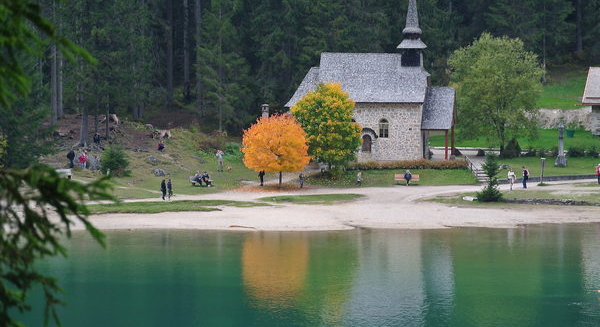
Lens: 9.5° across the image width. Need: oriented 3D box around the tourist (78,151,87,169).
[{"bbox_3d":[-18.854,-0.278,313.000,0.420,1.600,0.520,-1,2,-45],"label":"tourist"}]

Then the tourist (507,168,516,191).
[{"bbox_3d":[16.497,1.248,281.000,0.620,1.770,0.480,1,4,8],"label":"tourist"}]

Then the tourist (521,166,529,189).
[{"bbox_3d":[17.909,1.139,287.000,0.500,1.720,0.520,0,1,-6],"label":"tourist"}]

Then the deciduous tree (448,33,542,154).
[{"bbox_3d":[16.443,-5.846,303.000,7.700,9.880,7.700,0,4,0],"label":"deciduous tree"}]

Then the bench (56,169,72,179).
[{"bbox_3d":[-19.861,0.919,301.000,1.750,0.830,0.650,0,1,-5],"label":"bench"}]

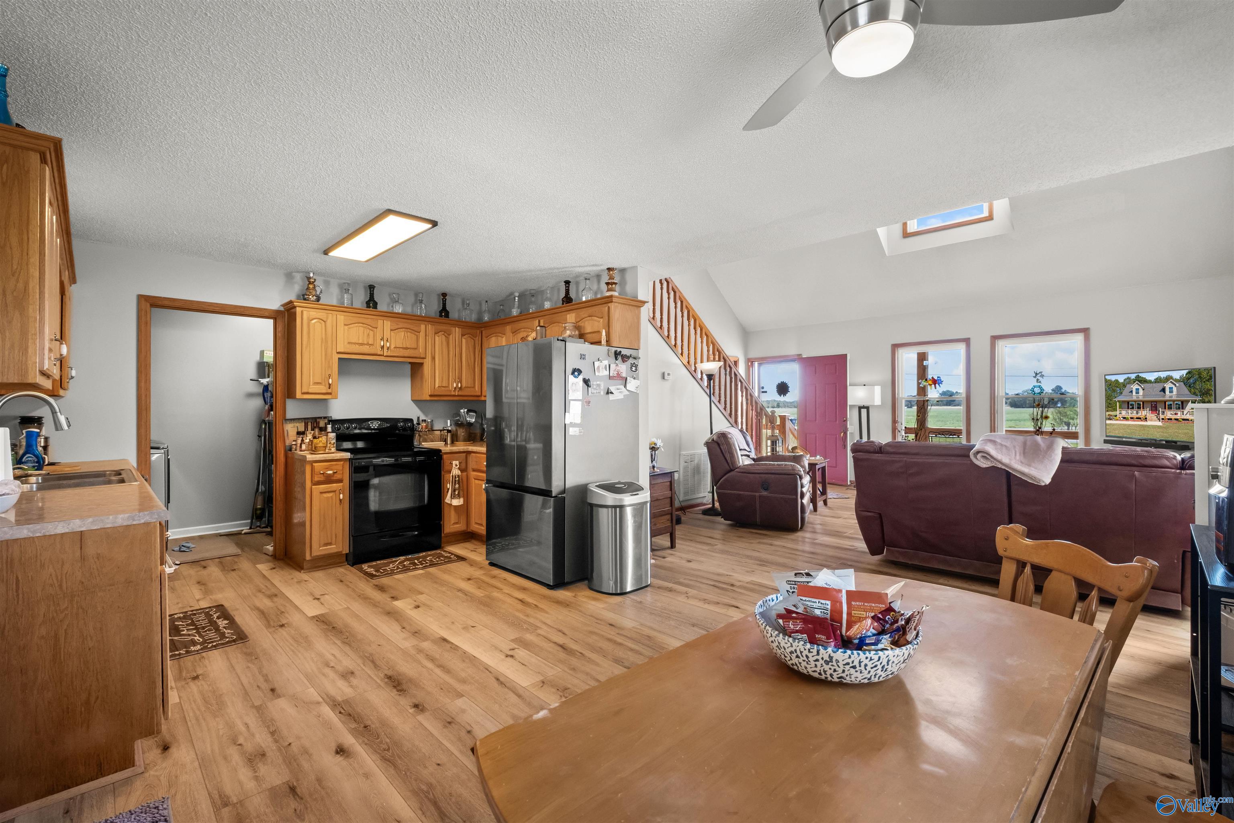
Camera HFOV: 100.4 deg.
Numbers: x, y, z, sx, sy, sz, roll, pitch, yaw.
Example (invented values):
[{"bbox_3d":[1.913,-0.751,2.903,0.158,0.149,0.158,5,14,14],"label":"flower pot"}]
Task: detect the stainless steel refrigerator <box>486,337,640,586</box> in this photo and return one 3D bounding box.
[{"bbox_3d":[-0.448,0.371,4.241,0.860,1.775,0.890,0,0,44],"label":"stainless steel refrigerator"}]

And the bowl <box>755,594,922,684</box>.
[{"bbox_3d":[0.441,0.463,1.042,0.308,0.090,0.308,0,0,0],"label":"bowl"}]

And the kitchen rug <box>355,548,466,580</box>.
[{"bbox_3d":[-1.706,1.252,4.255,0.457,0.012,0.760,0,0,44],"label":"kitchen rug"}]

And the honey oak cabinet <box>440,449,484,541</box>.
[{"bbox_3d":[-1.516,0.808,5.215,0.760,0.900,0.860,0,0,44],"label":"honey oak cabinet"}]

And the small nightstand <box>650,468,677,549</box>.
[{"bbox_3d":[0.266,0.892,4.707,0.450,0.700,0.430,0,0,44],"label":"small nightstand"}]

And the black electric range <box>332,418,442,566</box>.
[{"bbox_3d":[-2.103,0.668,4.665,0.690,1.180,0.760,0,0,44],"label":"black electric range"}]

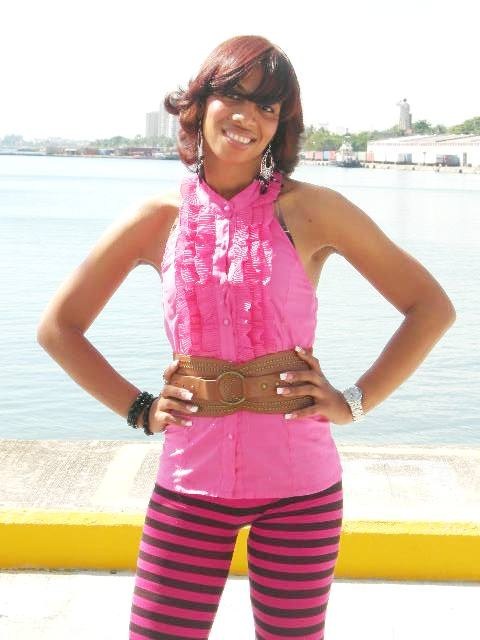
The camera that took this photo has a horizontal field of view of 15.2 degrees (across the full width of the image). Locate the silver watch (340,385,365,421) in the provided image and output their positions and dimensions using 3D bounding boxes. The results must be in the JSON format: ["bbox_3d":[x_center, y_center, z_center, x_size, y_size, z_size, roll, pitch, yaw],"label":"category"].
[{"bbox_3d":[0.209,0.157,3.340,0.034,0.064,0.055,-24,-27,-18],"label":"silver watch"}]

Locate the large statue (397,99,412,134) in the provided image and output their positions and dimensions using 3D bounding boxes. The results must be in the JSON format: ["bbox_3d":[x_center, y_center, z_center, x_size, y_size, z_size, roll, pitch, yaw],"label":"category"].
[{"bbox_3d":[58.704,-72.622,640.000,4.900,12.800,4.300,2,5,12],"label":"large statue"}]

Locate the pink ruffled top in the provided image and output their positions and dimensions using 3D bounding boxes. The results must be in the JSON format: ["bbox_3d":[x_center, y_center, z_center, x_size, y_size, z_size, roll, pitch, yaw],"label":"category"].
[{"bbox_3d":[0.016,0.025,3.380,0.340,0.610,0.250,-1,6,12],"label":"pink ruffled top"}]

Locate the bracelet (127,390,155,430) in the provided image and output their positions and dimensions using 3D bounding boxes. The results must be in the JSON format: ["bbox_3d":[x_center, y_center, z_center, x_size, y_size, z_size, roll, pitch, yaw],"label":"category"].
[{"bbox_3d":[-0.186,0.168,3.370,0.020,0.070,0.062,26,0,15],"label":"bracelet"}]

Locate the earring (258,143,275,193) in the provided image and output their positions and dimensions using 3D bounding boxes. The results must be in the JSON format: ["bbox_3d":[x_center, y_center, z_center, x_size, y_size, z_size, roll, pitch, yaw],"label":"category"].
[{"bbox_3d":[0.049,-0.280,3.310,0.027,0.090,0.014,4,5,-9],"label":"earring"}]

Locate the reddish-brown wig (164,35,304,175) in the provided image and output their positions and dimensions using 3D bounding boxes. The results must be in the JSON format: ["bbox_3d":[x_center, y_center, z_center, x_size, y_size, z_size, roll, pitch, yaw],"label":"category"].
[{"bbox_3d":[-0.005,-0.398,3.330,0.260,0.255,0.245,16,6,6],"label":"reddish-brown wig"}]

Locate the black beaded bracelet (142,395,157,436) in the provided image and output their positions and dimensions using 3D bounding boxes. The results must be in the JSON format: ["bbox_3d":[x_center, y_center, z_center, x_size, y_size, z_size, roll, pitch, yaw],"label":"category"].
[{"bbox_3d":[-0.168,0.180,3.370,0.012,0.074,0.064,12,0,19],"label":"black beaded bracelet"}]

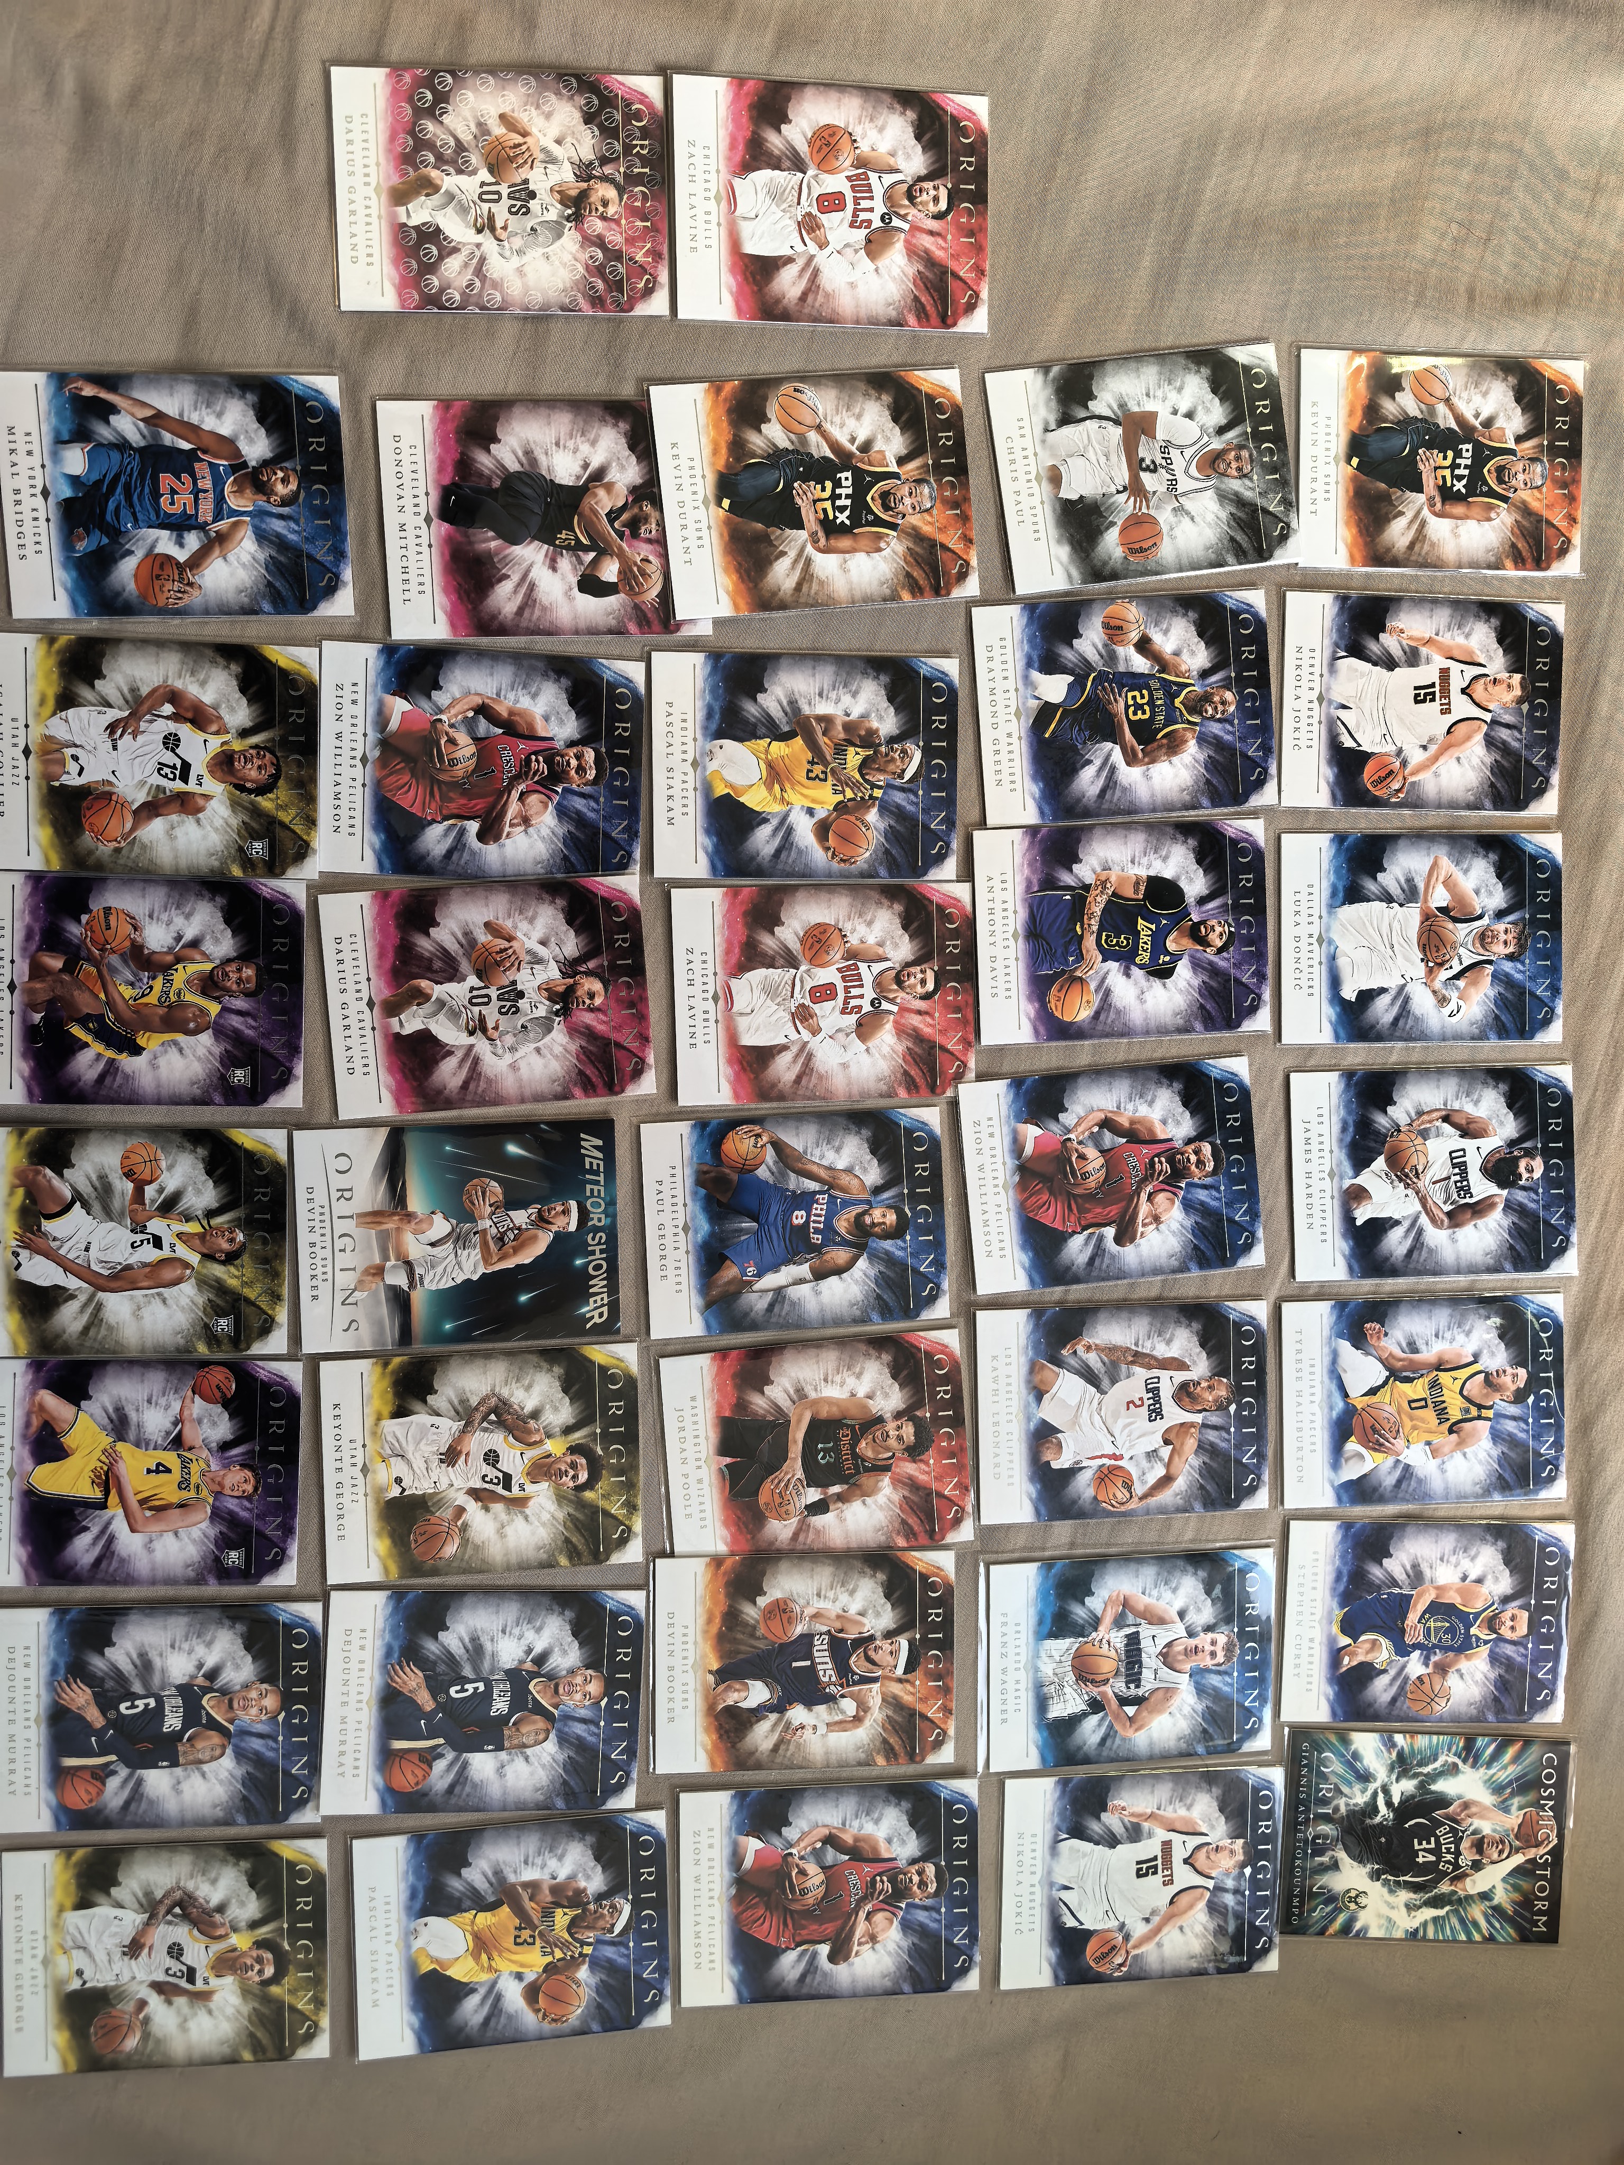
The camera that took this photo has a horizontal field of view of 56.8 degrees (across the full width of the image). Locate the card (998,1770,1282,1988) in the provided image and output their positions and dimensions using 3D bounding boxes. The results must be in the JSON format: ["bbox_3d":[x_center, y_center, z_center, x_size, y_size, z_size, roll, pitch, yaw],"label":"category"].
[{"bbox_3d":[0.102,0.244,0.461,0.089,0.001,0.064,1,91,-8],"label":"card"}]

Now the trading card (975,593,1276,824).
[{"bbox_3d":[0.093,-0.111,0.443,0.089,0.001,0.064,-5,93,-7],"label":"trading card"}]

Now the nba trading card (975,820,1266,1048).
[{"bbox_3d":[0.093,-0.045,0.447,0.089,0.001,0.064,-3,93,-7],"label":"nba trading card"}]

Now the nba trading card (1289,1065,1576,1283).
[{"bbox_3d":[0.189,0.028,0.455,0.089,0.001,0.064,-1,90,-5],"label":"nba trading card"}]

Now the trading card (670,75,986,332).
[{"bbox_3d":[0.006,-0.246,0.422,0.089,0.001,0.064,-1,97,-8],"label":"trading card"}]

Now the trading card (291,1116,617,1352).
[{"bbox_3d":[-0.101,0.043,0.428,0.089,0.001,0.064,-2,93,-7],"label":"trading card"}]

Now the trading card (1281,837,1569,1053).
[{"bbox_3d":[0.186,-0.044,0.458,0.089,0.001,0.064,-1,92,-5],"label":"trading card"}]

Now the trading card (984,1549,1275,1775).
[{"bbox_3d":[0.098,0.176,0.457,0.089,0.001,0.064,-1,93,-7],"label":"trading card"}]

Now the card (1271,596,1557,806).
[{"bbox_3d":[0.185,-0.114,0.452,0.089,0.001,0.064,0,92,-7],"label":"card"}]

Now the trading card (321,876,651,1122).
[{"bbox_3d":[-0.091,-0.025,0.427,0.089,0.001,0.064,-5,93,-7],"label":"trading card"}]

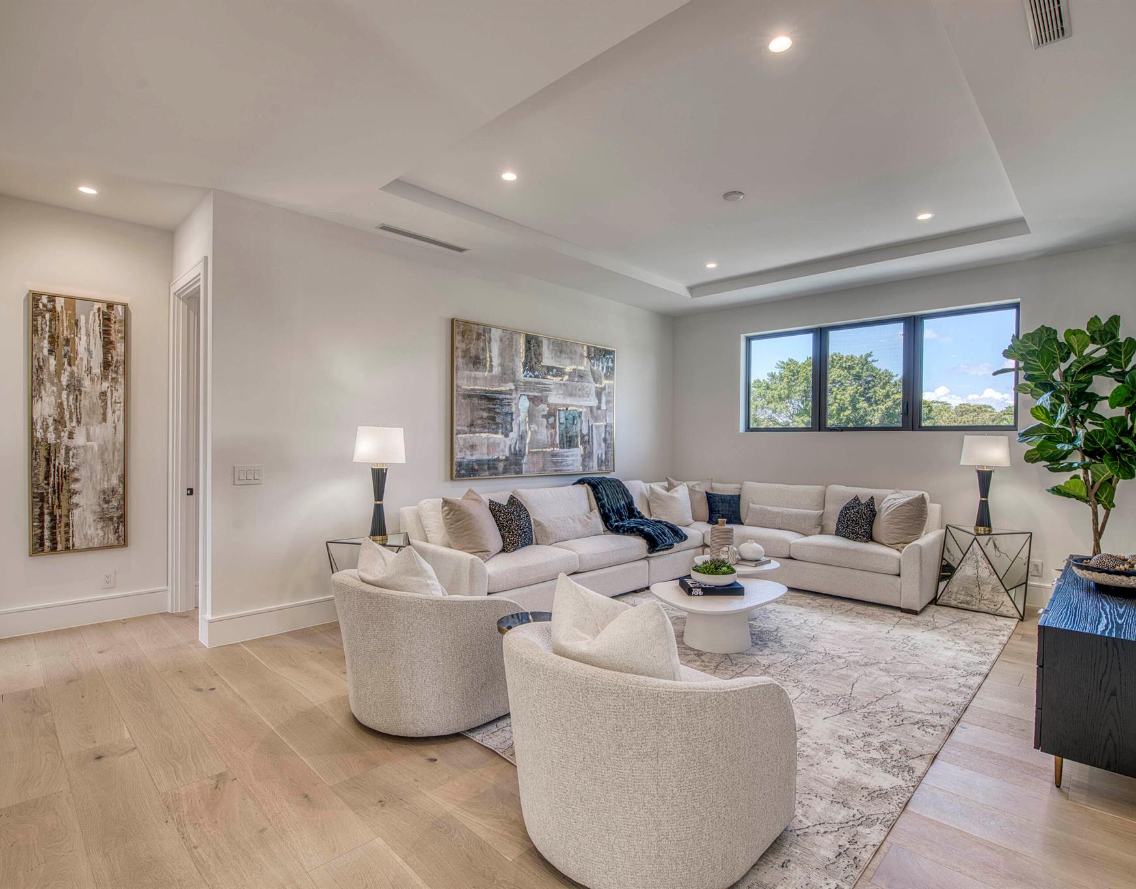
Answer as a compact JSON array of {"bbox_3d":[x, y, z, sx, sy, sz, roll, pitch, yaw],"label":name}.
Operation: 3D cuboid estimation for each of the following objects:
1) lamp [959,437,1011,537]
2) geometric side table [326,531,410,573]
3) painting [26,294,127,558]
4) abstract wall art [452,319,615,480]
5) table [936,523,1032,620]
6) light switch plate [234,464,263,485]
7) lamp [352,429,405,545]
[{"bbox_3d":[3.367,0.311,4.487,0.332,0.790,0.332,1,1,45],"label":"lamp"},{"bbox_3d":[-1.289,0.981,3.825,0.656,0.633,0.576,1,1,45],"label":"geometric side table"},{"bbox_3d":[-3.400,-0.135,3.875,0.045,1.760,0.512,1,1,45],"label":"painting"},{"bbox_3d":[-0.233,-0.376,5.474,0.045,1.360,2.106,1,1,45],"label":"abstract wall art"},{"bbox_3d":[3.398,1.022,4.550,0.576,0.633,0.656,1,1,45],"label":"table"},{"bbox_3d":[-2.095,0.202,3.649,0.009,0.124,0.168,1,1,45],"label":"light switch plate"},{"bbox_3d":[-1.275,0.270,3.757,0.332,0.790,0.332,1,1,45],"label":"lamp"}]

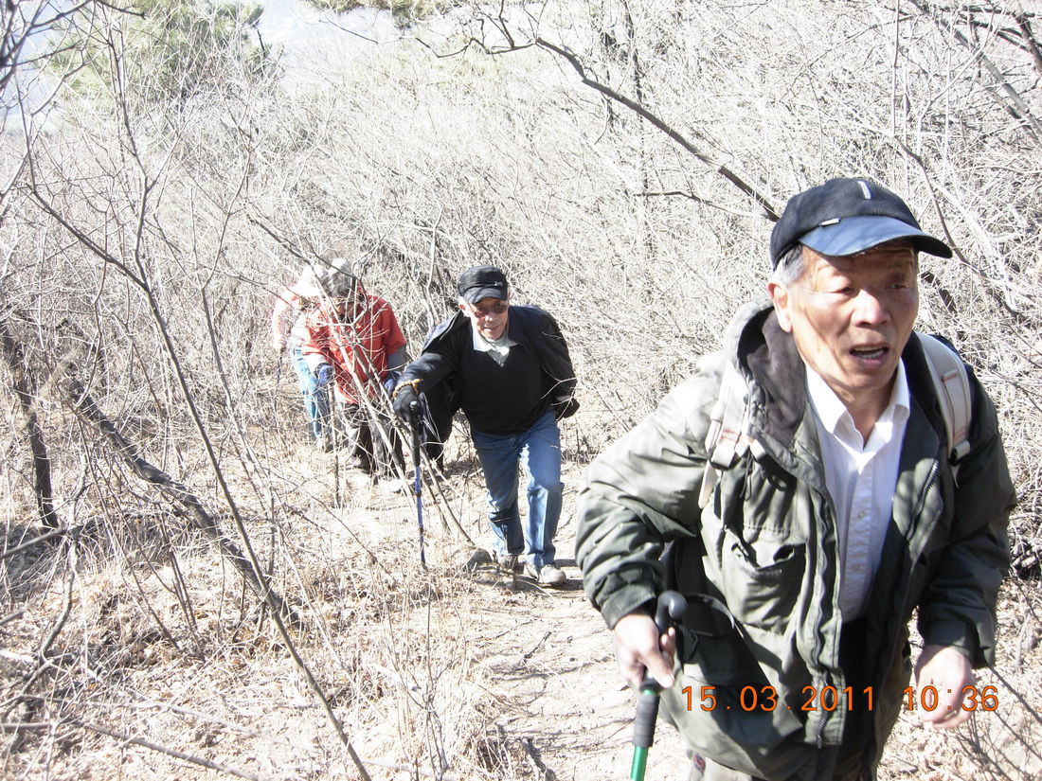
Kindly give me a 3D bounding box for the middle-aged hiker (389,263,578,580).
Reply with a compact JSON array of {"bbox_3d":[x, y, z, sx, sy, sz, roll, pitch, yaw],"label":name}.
[{"bbox_3d":[-0.140,0.170,4.470,0.740,1.420,0.760,-2,17,-8],"label":"middle-aged hiker"}]

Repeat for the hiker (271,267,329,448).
[{"bbox_3d":[-1.630,-0.250,8.200,0.560,1.420,0.620,-7,18,-21],"label":"hiker"}]

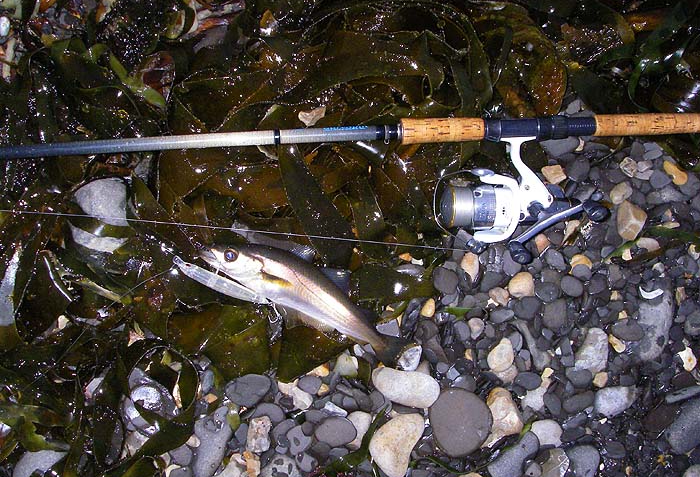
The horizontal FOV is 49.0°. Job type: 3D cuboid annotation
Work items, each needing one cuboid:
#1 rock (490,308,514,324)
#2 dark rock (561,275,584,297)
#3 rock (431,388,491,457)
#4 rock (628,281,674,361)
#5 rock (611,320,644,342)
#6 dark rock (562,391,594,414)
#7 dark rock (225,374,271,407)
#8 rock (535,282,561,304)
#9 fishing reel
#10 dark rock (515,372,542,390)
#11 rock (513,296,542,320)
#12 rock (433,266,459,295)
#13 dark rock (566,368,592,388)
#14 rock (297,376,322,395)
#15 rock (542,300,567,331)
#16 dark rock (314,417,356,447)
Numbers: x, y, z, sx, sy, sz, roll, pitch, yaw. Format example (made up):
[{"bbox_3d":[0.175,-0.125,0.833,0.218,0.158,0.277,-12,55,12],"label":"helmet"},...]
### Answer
[{"bbox_3d":[0.175,0.089,0.882,0.029,0.010,0.016,-19,74,-6],"label":"rock"},{"bbox_3d":[0.262,0.055,0.905,0.027,0.013,0.024,31,76,8],"label":"dark rock"},{"bbox_3d":[0.122,0.203,0.846,0.069,0.031,0.071,0,73,0],"label":"rock"},{"bbox_3d":[0.354,0.095,0.893,0.040,0.024,0.093,15,75,4],"label":"rock"},{"bbox_3d":[0.317,0.106,0.876,0.038,0.015,0.026,8,73,2],"label":"rock"},{"bbox_3d":[0.258,0.184,0.868,0.038,0.013,0.020,-22,75,-6],"label":"dark rock"},{"bbox_3d":[-0.114,0.170,0.857,0.051,0.020,0.033,-14,73,-4],"label":"dark rock"},{"bbox_3d":[0.229,0.064,0.890,0.028,0.014,0.025,20,74,6],"label":"rock"},{"bbox_3d":[0.189,-0.044,0.860,0.180,0.110,0.130,0,102,-2],"label":"fishing reel"},{"bbox_3d":[0.203,0.163,0.874,0.030,0.012,0.019,3,74,1],"label":"dark rock"},{"bbox_3d":[0.204,0.081,0.885,0.033,0.015,0.026,-10,73,-3],"label":"rock"},{"bbox_3d":[0.113,0.050,0.906,0.028,0.015,0.032,-17,75,-5],"label":"rock"},{"bbox_3d":[0.260,0.159,0.875,0.030,0.014,0.021,5,74,1],"label":"dark rock"},{"bbox_3d":[-0.045,0.164,0.858,0.028,0.012,0.019,14,73,4],"label":"rock"},{"bbox_3d":[0.238,0.088,0.895,0.025,0.015,0.037,4,74,1],"label":"rock"},{"bbox_3d":[-0.016,0.216,0.859,0.045,0.018,0.029,7,74,2],"label":"dark rock"}]

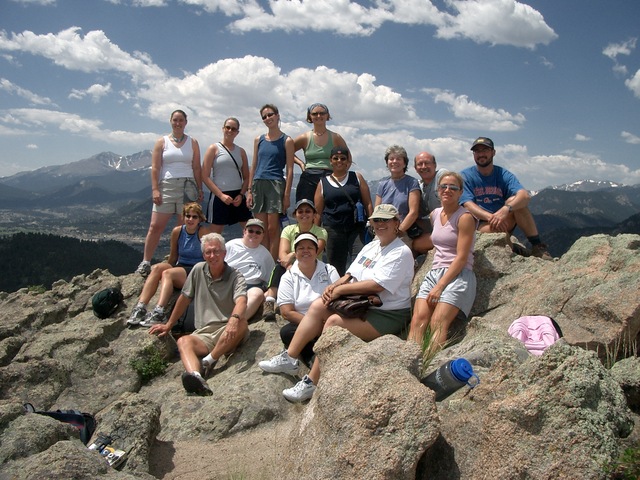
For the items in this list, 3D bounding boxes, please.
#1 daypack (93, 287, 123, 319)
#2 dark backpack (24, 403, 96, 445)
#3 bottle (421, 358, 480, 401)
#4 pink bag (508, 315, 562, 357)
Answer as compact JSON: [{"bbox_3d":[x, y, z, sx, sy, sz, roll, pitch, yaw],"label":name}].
[{"bbox_3d":[-1.781,0.526,5.450,0.270,0.190,0.330,-34,53,-21],"label":"daypack"},{"bbox_3d":[-1.407,1.034,3.550,0.410,0.190,0.270,3,14,-12],"label":"dark backpack"},{"bbox_3d":[0.404,0.456,2.091,0.092,0.092,0.205,-20,-21,-41],"label":"bottle"},{"bbox_3d":[1.168,0.544,3.500,0.270,0.320,0.150,-4,-36,11],"label":"pink bag"}]

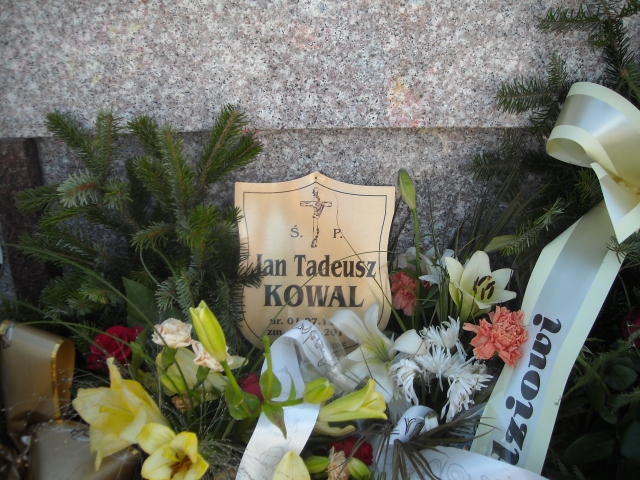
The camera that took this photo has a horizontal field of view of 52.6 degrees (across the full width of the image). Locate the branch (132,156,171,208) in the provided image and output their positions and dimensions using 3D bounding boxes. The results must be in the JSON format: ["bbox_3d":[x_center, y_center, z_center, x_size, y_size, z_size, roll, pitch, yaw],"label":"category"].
[{"bbox_3d":[-0.241,-0.086,0.930,0.044,0.080,0.042,-34,21,-9],"label":"branch"}]

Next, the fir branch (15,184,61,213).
[{"bbox_3d":[-0.422,-0.065,0.970,0.064,0.033,0.040,-7,7,-9],"label":"fir branch"}]

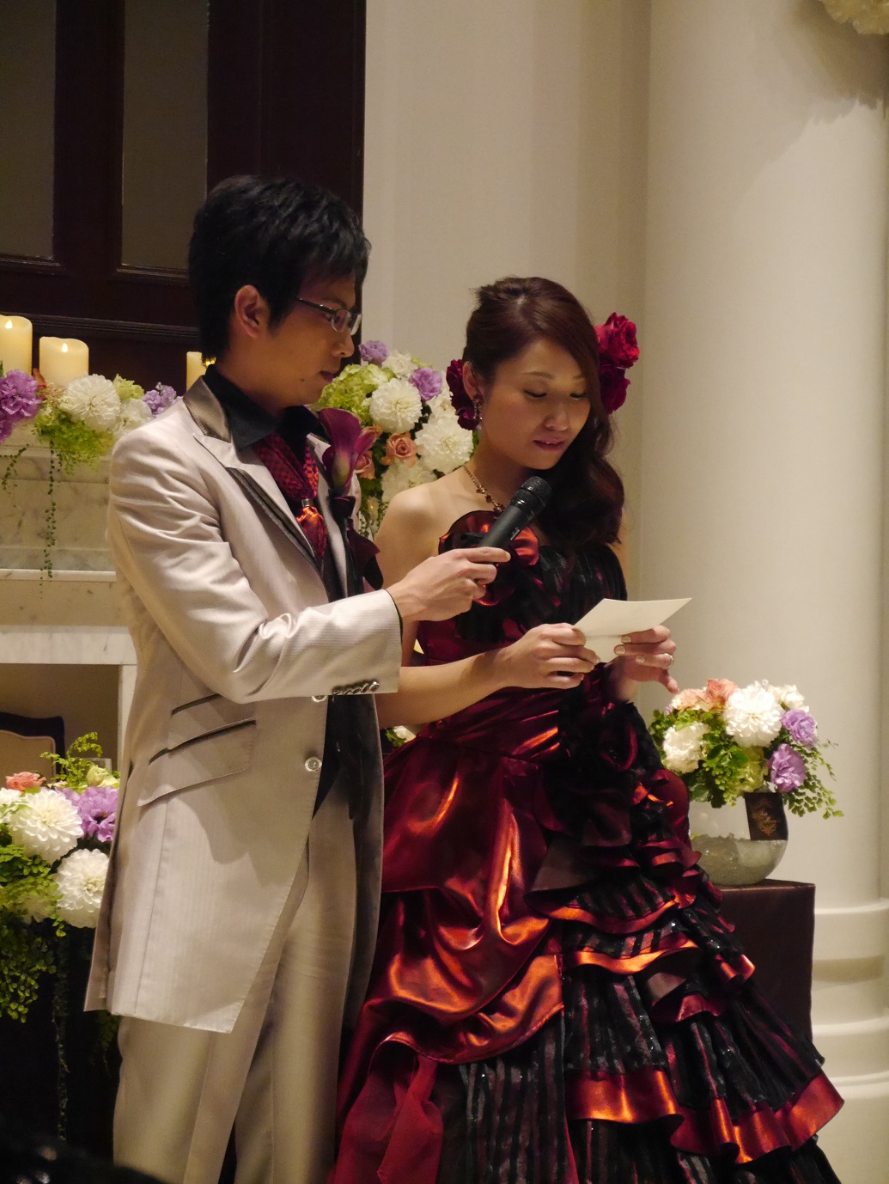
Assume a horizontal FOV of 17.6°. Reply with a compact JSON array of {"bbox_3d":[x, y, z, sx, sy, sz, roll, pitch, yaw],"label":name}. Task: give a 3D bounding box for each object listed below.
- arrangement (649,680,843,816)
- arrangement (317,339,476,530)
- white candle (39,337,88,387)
[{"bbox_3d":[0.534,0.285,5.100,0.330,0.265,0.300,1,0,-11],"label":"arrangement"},{"bbox_3d":[-0.086,-0.288,5.350,0.320,0.345,0.270,1,-1,-27],"label":"arrangement"},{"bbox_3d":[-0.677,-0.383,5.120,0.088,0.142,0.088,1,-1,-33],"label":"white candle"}]

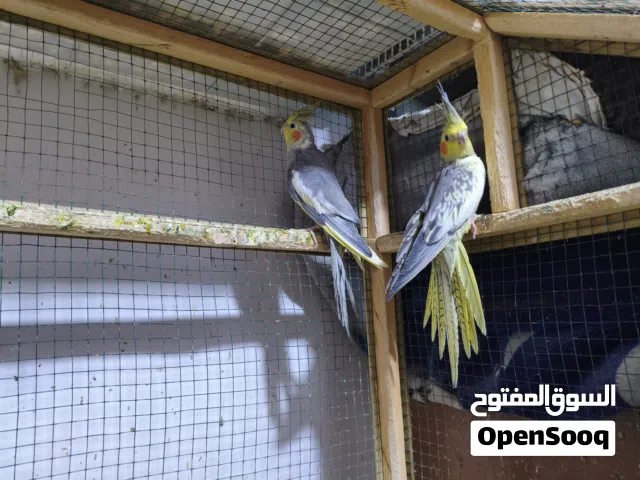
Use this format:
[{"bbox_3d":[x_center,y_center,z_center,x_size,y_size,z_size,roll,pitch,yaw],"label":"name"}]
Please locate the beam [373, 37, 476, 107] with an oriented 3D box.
[{"bbox_3d":[0.136,-0.217,0.640,0.026,0.030,0.180,4,-9,-31],"label":"beam"}]

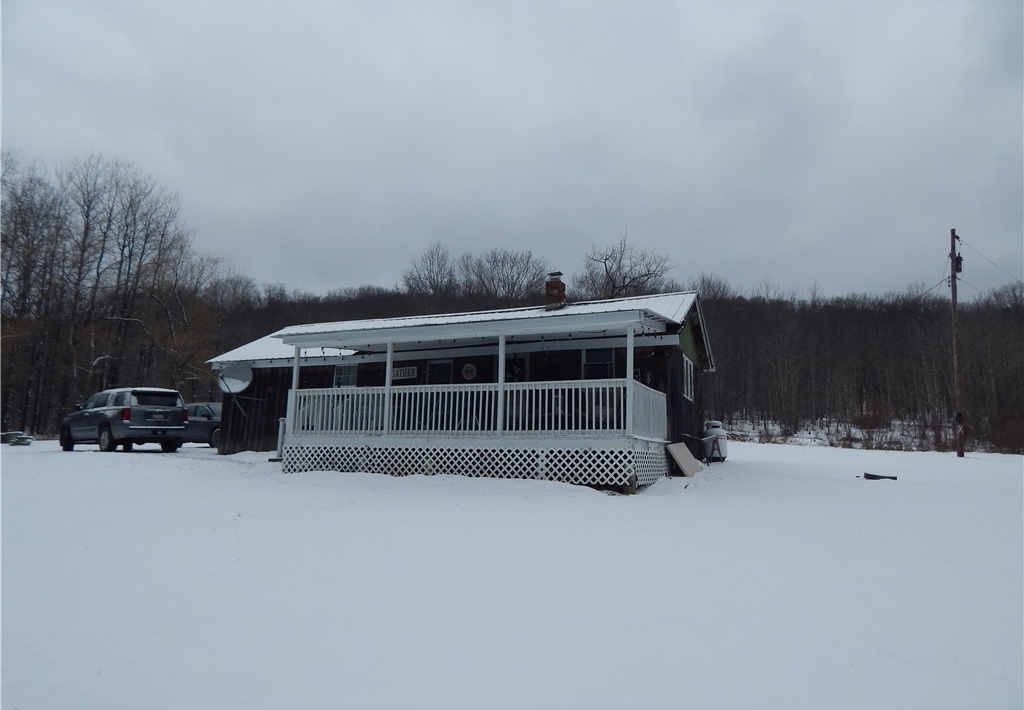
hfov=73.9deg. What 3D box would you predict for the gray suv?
[{"bbox_3d":[-12.480,2.111,21.611,5.180,1.890,2.050,-6,-11,37],"label":"gray suv"}]

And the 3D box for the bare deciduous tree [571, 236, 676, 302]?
[{"bbox_3d":[6.220,-1.089,37.146,6.200,11.300,6.000,-3,-9,23],"label":"bare deciduous tree"}]

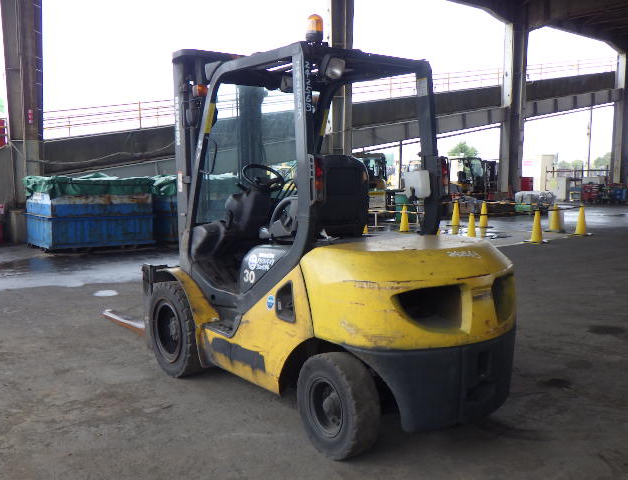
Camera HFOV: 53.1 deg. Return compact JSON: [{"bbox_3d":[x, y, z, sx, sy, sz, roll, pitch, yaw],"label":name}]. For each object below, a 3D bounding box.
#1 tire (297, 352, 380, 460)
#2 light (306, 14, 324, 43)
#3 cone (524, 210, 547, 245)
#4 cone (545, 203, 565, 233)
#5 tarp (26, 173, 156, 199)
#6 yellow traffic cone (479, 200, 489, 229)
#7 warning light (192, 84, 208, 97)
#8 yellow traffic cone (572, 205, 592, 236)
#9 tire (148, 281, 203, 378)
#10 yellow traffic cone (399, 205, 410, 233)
[{"bbox_3d":[0.125,0.860,3.312,0.170,0.540,0.540,-4,7,-33],"label":"tire"},{"bbox_3d":[0.007,-1.104,3.280,0.093,0.150,0.093,0,6,0],"label":"light"},{"bbox_3d":[4.855,-0.298,13.646,0.380,0.700,0.380,0,6,0],"label":"cone"},{"bbox_3d":[6.300,-0.578,16.372,0.380,0.700,0.380,0,6,0],"label":"cone"},{"bbox_3d":[-4.496,-1.108,12.680,2.100,0.450,1.650,-4,8,-38],"label":"tarp"},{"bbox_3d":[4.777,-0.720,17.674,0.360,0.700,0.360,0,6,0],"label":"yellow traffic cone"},{"bbox_3d":[-0.758,-0.999,4.200,0.085,0.075,0.075,-4,7,-37],"label":"warning light"},{"bbox_3d":[6.585,-0.478,15.434,0.380,0.700,0.380,0,6,0],"label":"yellow traffic cone"},{"bbox_3d":[-0.978,0.639,4.631,0.210,0.690,0.690,-4,7,-37],"label":"tire"},{"bbox_3d":[2.335,-0.573,16.175,0.360,0.700,0.360,0,6,0],"label":"yellow traffic cone"}]

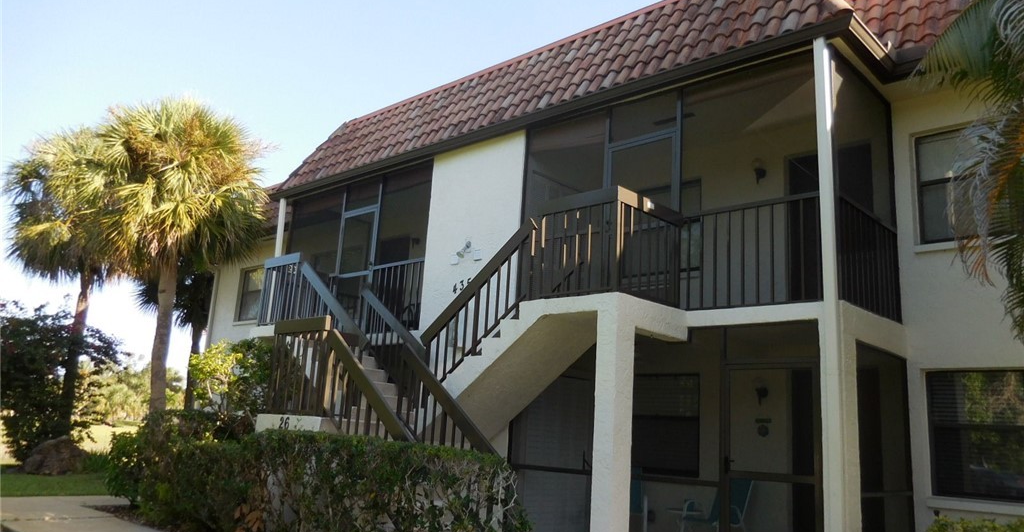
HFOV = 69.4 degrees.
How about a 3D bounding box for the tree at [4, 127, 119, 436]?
[{"bbox_3d":[-9.931,0.458,16.063,3.000,7.415,3.000,10,-13,-31],"label":"tree"}]

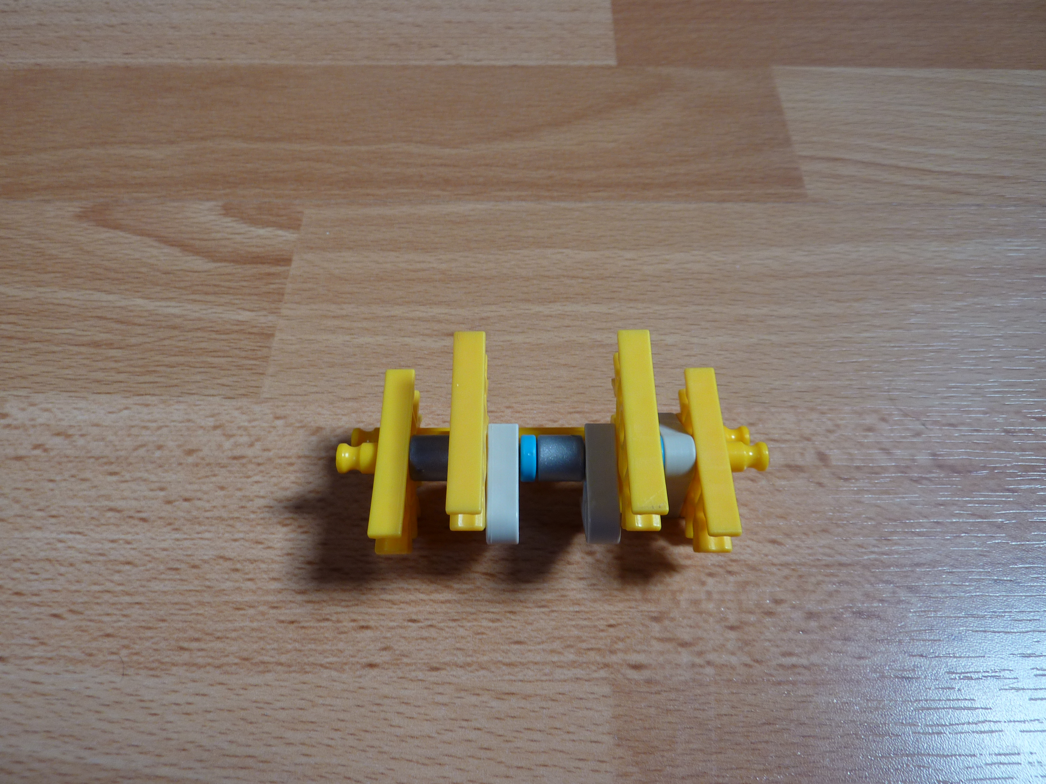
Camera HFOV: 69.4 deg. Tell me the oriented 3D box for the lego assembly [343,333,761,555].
[{"bbox_3d":[0.006,0.014,0.150,0.086,0.038,0.038,0,58,0],"label":"lego assembly"}]

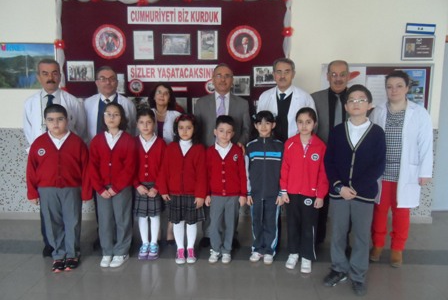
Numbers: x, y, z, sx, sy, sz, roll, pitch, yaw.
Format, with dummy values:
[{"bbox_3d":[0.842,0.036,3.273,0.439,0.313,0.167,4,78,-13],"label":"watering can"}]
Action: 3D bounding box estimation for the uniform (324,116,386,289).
[{"bbox_3d":[0.920,0.383,2.239,0.421,1.191,0.300,2,7,12],"label":"uniform"}]

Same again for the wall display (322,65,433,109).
[{"bbox_3d":[1.645,-0.625,3.345,1.171,0.598,0.030,1,6,1],"label":"wall display"}]

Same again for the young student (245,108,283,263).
[{"bbox_3d":[0.325,0.303,2.594,0.330,1.255,0.235,1,6,3],"label":"young student"}]

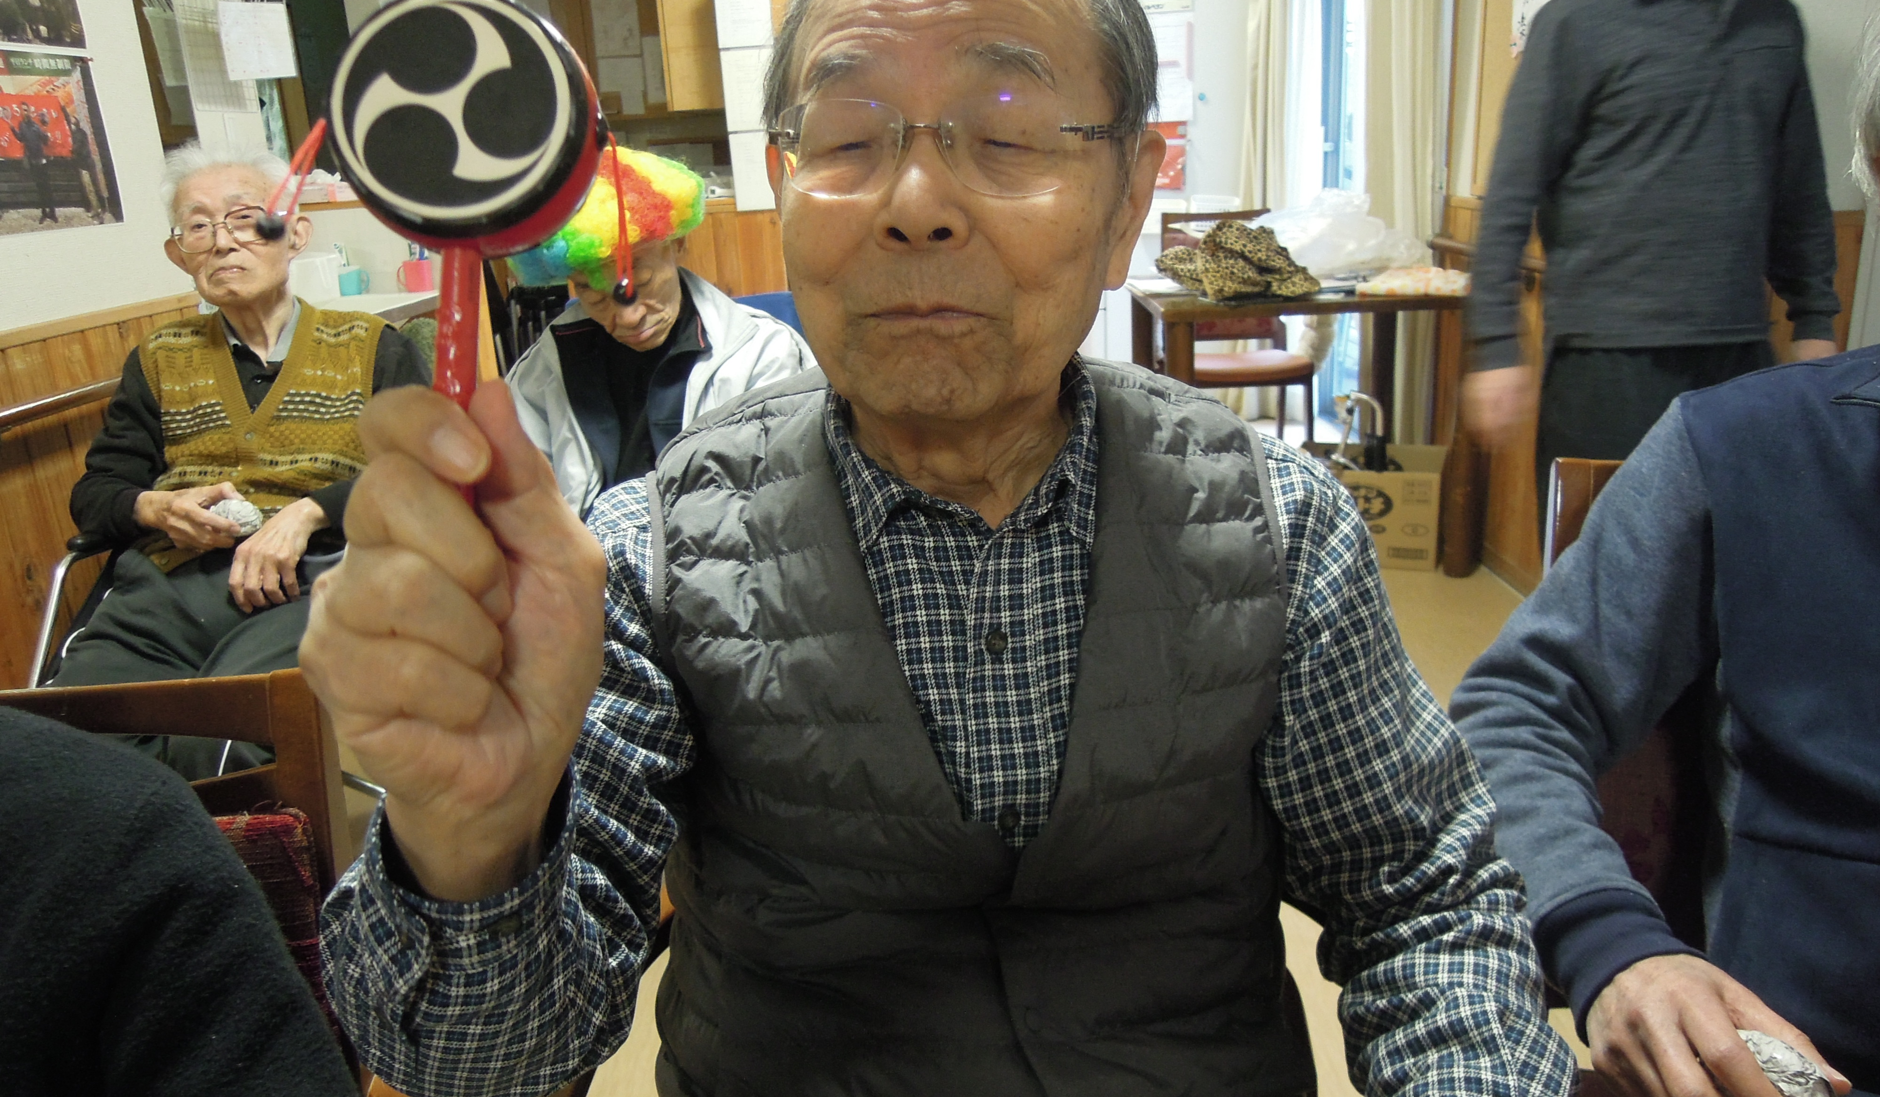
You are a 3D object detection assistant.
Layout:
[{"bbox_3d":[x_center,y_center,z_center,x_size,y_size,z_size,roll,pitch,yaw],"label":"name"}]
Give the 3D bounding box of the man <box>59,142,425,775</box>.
[{"bbox_3d":[-0.898,0.054,1.776,0.530,1.170,0.850,-10,18,-21],"label":"man"}]

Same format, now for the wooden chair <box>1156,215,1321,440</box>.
[{"bbox_3d":[0.976,-0.648,4.330,0.450,0.866,0.520,-3,17,0],"label":"wooden chair"}]

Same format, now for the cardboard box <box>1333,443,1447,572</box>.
[{"bbox_3d":[1.170,-0.124,3.587,0.390,0.268,0.320,3,18,18],"label":"cardboard box"}]

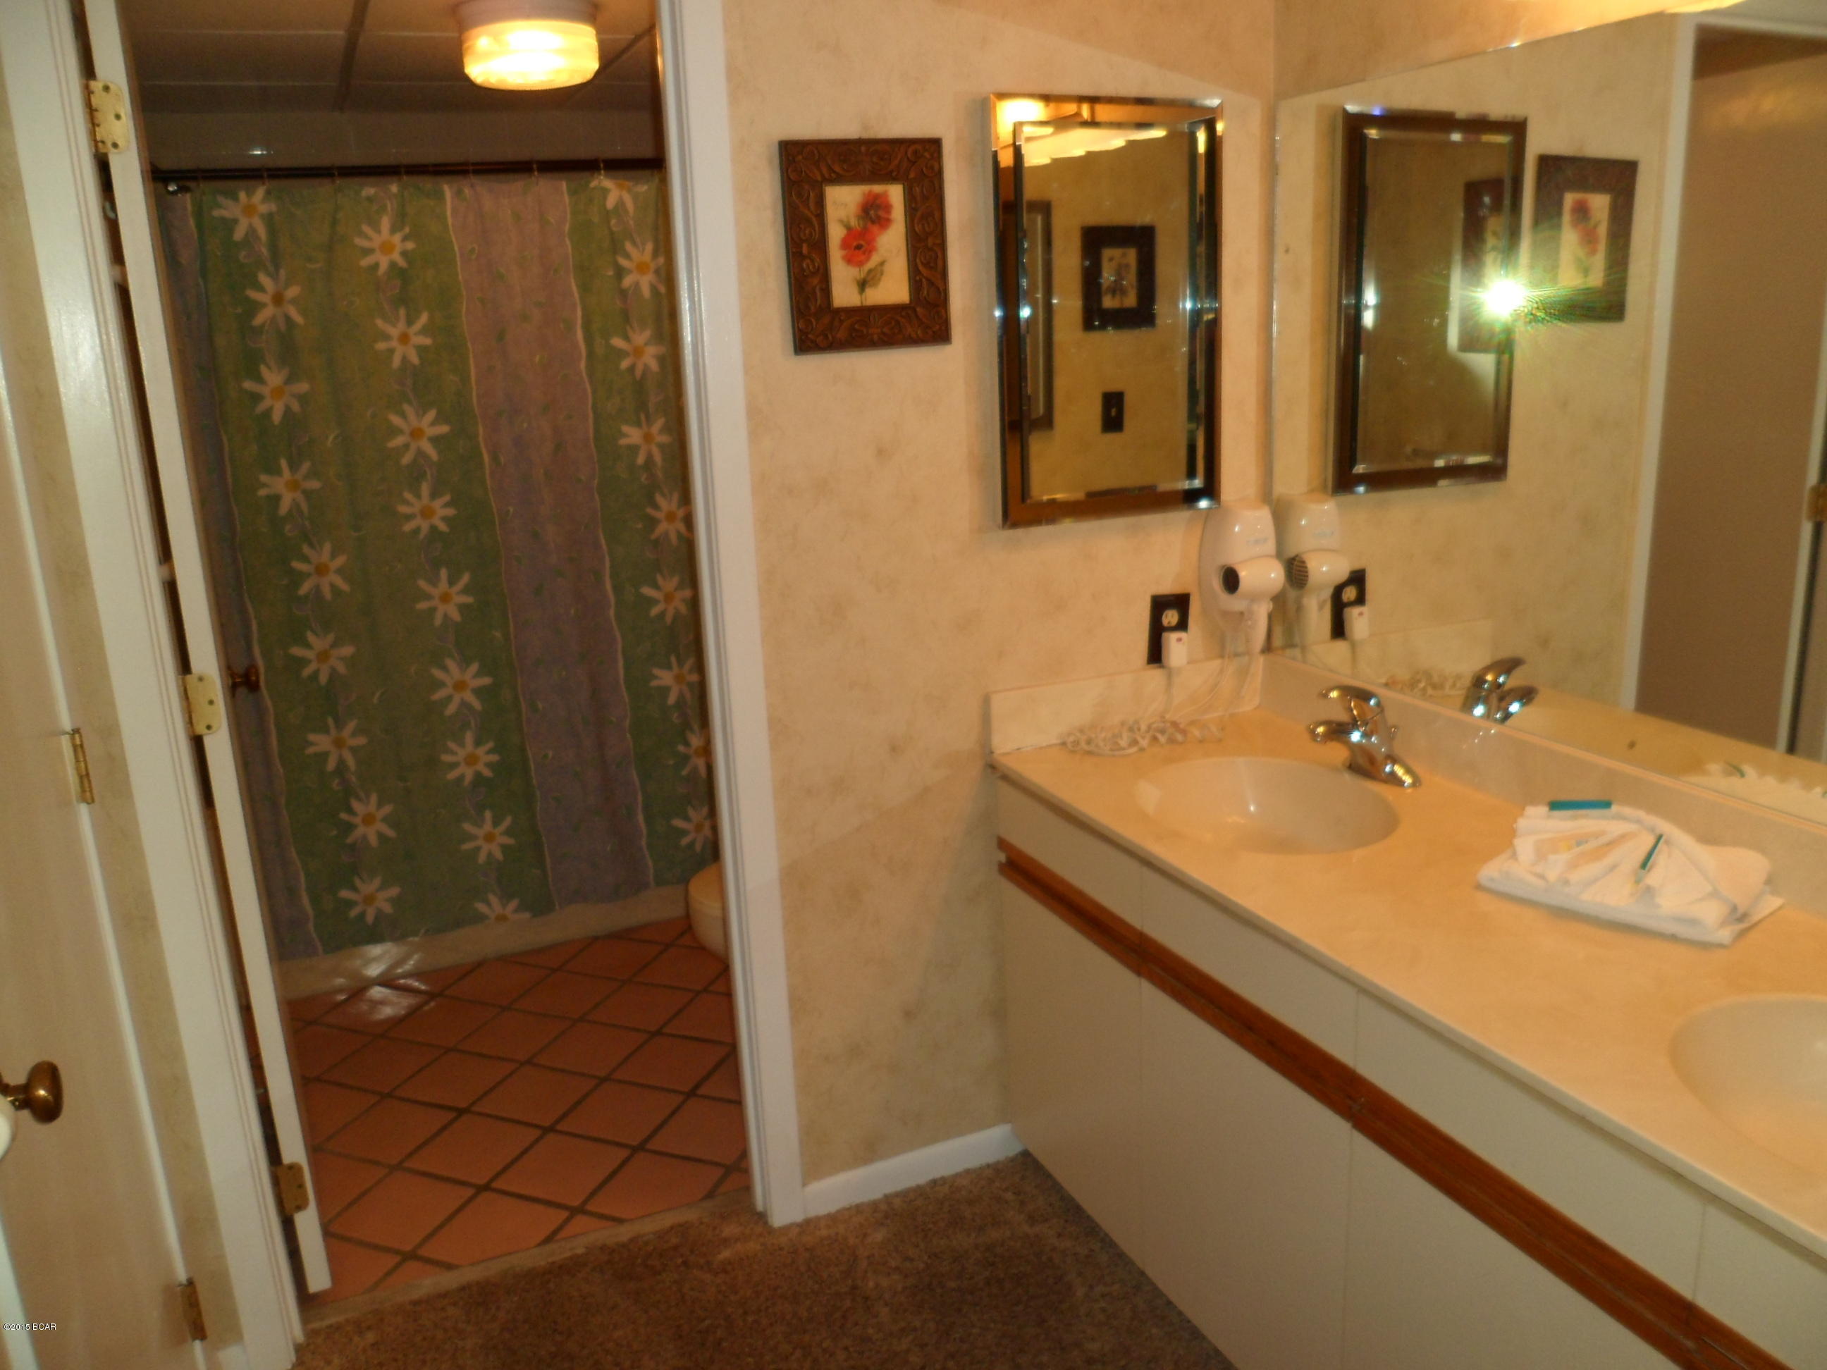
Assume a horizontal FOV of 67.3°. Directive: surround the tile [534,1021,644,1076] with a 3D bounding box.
[{"bbox_3d":[-0.708,0.809,3.038,0.190,0.012,0.190,3,16,21],"label":"tile"}]

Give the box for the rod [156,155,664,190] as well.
[{"bbox_3d":[-0.909,-1.185,3.125,1.500,0.026,0.026,-9,16,-23],"label":"rod"}]

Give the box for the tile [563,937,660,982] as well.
[{"bbox_3d":[-0.754,0.698,3.473,0.190,0.012,0.190,3,16,21],"label":"tile"}]

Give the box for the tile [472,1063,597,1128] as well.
[{"bbox_3d":[-0.780,0.859,2.856,0.190,0.012,0.190,3,16,21],"label":"tile"}]

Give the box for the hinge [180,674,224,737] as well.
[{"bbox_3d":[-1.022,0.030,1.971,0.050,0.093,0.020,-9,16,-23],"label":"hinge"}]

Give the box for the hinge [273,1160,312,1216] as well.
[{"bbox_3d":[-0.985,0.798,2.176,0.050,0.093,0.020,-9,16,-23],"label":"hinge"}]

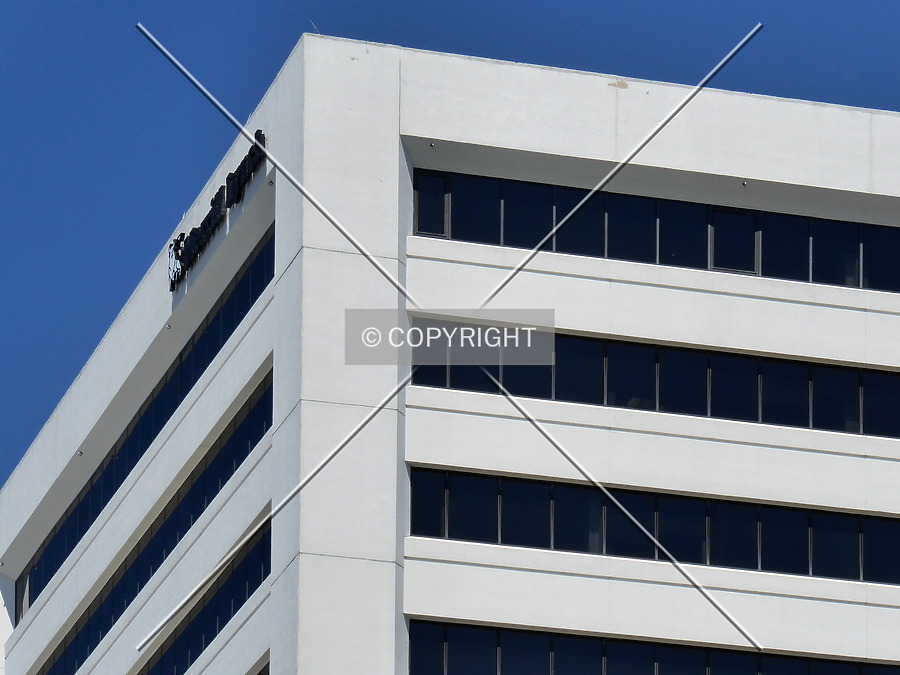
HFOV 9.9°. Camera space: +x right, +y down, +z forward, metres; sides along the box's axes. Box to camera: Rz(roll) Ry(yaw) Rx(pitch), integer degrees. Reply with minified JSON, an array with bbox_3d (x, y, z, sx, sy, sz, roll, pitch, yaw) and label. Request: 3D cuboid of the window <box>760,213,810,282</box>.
[{"bbox_3d":[8.750,-2.354,136.025,1.300,1.823,0.120,7,-22,-16],"label":"window"}]

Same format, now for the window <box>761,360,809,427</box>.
[{"bbox_3d":[8.872,1.485,137.936,1.285,1.676,0.120,6,-21,-15],"label":"window"}]

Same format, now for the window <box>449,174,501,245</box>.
[{"bbox_3d":[0.658,-3.265,133.721,1.343,1.842,0.120,7,-22,-16],"label":"window"}]

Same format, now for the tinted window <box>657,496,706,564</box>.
[{"bbox_3d":[5.625,4.690,126.365,1.234,1.573,0.120,6,-21,-15],"label":"tinted window"}]

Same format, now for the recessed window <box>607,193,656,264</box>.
[{"bbox_3d":[4.707,-2.800,134.870,1.351,1.913,0.120,7,-22,-16],"label":"recessed window"}]

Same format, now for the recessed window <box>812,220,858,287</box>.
[{"bbox_3d":[10.365,-2.286,139.817,1.241,1.770,0.120,6,-21,-15],"label":"recessed window"}]

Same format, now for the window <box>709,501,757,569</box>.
[{"bbox_3d":[7.393,5.156,136.097,1.271,1.704,0.120,6,-21,-15],"label":"window"}]

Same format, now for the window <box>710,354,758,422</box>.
[{"bbox_3d":[7.338,1.343,134.124,1.285,1.789,0.120,7,-22,-16],"label":"window"}]

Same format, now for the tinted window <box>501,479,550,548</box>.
[{"bbox_3d":[1.903,4.466,131.124,1.320,1.790,0.120,7,-22,-16],"label":"tinted window"}]

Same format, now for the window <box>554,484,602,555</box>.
[{"bbox_3d":[3.083,4.398,125.675,1.225,1.616,0.120,6,-21,-15],"label":"window"}]

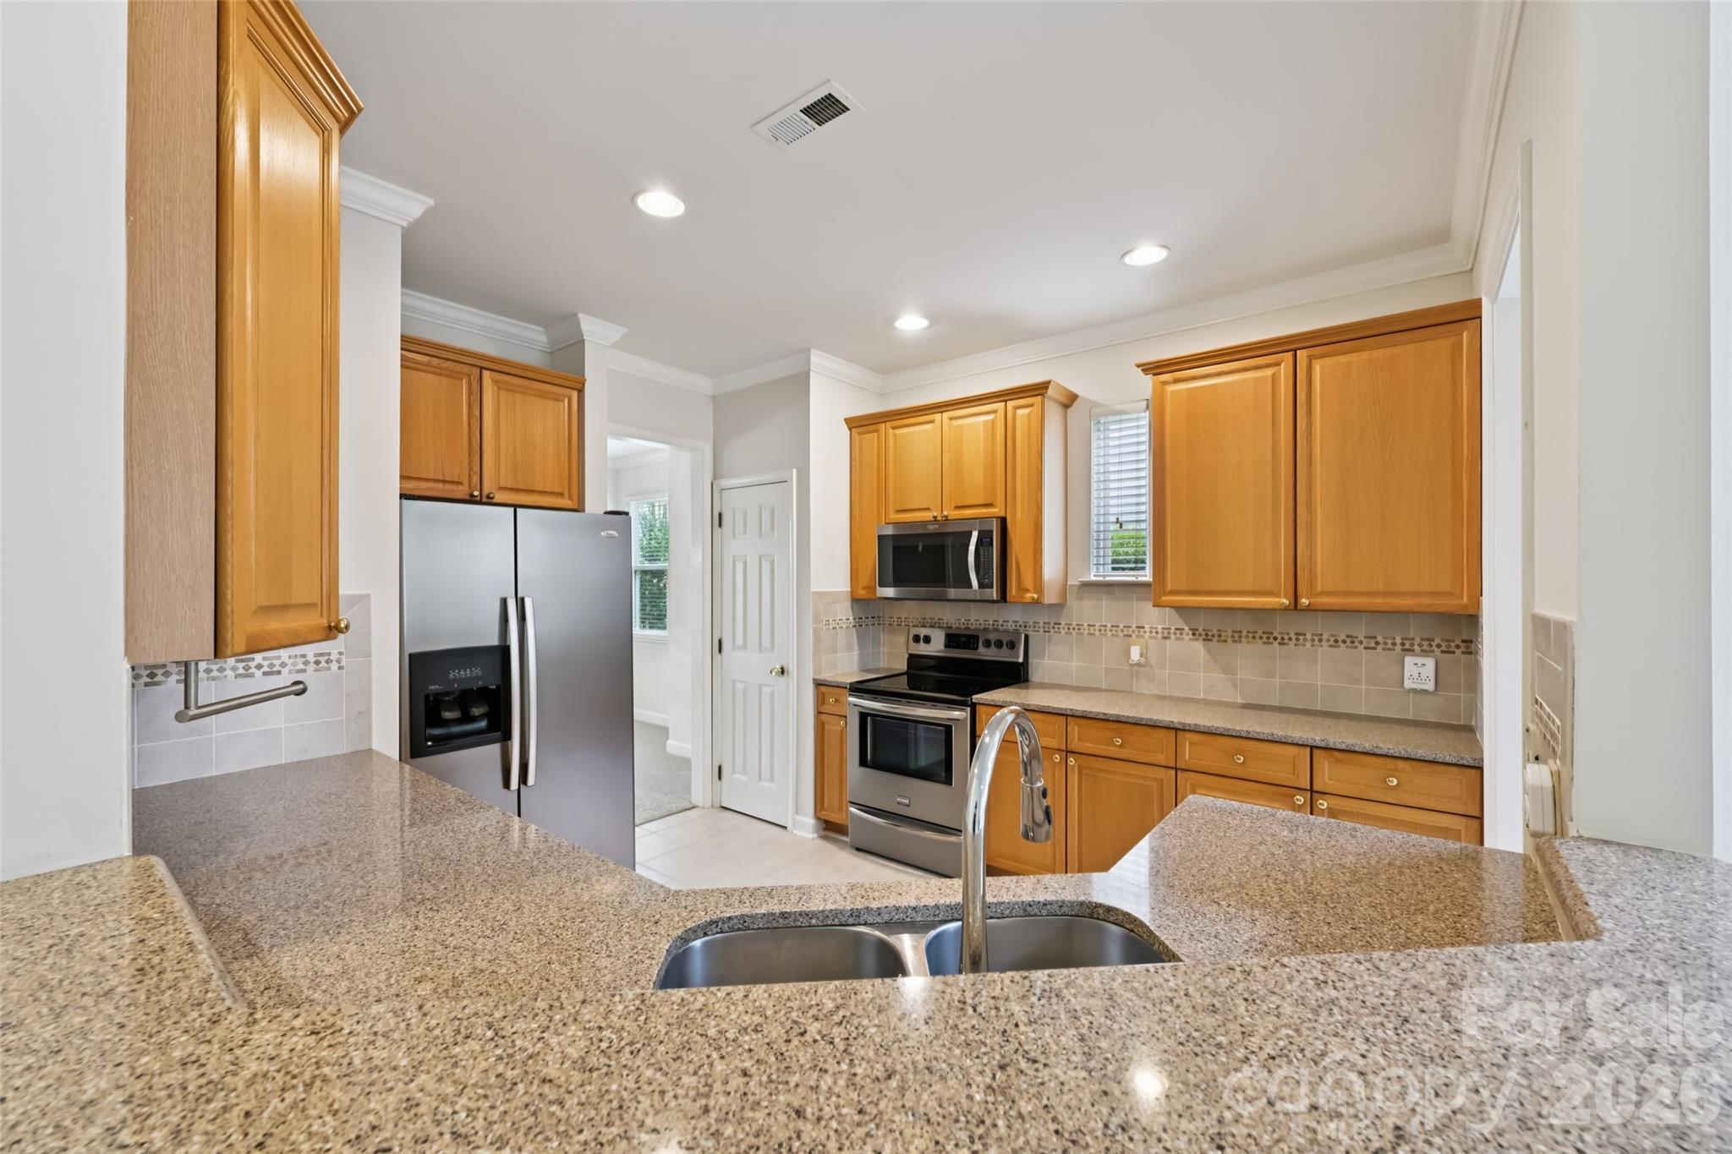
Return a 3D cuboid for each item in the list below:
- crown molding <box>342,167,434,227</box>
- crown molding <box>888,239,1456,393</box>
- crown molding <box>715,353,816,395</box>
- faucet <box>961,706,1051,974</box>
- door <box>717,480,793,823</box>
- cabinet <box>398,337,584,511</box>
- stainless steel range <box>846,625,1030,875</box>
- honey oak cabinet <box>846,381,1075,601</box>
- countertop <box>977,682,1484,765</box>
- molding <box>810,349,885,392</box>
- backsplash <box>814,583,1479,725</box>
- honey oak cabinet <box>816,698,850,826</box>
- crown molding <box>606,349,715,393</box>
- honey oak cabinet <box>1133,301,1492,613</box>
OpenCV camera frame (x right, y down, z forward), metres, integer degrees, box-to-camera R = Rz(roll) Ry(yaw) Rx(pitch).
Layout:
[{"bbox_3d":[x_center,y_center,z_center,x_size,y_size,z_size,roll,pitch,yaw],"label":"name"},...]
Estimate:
[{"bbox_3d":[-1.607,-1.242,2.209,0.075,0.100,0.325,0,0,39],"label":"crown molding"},{"bbox_3d":[1.204,-1.238,3.472,2.855,0.097,0.075,0,0,39],"label":"crown molding"},{"bbox_3d":[-0.654,-1.233,4.093,0.955,0.098,0.075,0,0,39],"label":"crown molding"},{"bbox_3d":[0.162,0.358,0.790,0.065,0.415,0.247,0,0,31],"label":"faucet"},{"bbox_3d":[-0.691,0.457,4.178,0.600,2.042,0.045,0,0,39],"label":"door"},{"bbox_3d":[-1.809,-0.646,3.078,0.415,0.631,0.935,0,0,39],"label":"cabinet"},{"bbox_3d":[0.388,0.902,3.660,0.756,1.177,0.683,0,0,38],"label":"stainless steel range"},{"bbox_3d":[0.504,-0.409,3.836,1.303,1.096,0.375,0,0,39],"label":"honey oak cabinet"},{"bbox_3d":[1.422,0.591,2.902,1.820,0.035,0.633,0,0,38],"label":"countertop"},{"bbox_3d":[-0.091,-1.223,4.047,0.080,0.093,0.708,0,0,38],"label":"molding"},{"bbox_3d":[1.014,0.309,3.206,2.838,0.530,0.658,0,0,38],"label":"backsplash"},{"bbox_3d":[0.006,1.054,4.062,0.235,0.870,0.635,0,0,39],"label":"honey oak cabinet"},{"bbox_3d":[-1.230,-1.222,4.001,0.081,0.093,0.887,0,0,38],"label":"crown molding"},{"bbox_3d":[1.768,-0.407,2.797,1.143,1.081,0.379,0,0,38],"label":"honey oak cabinet"}]

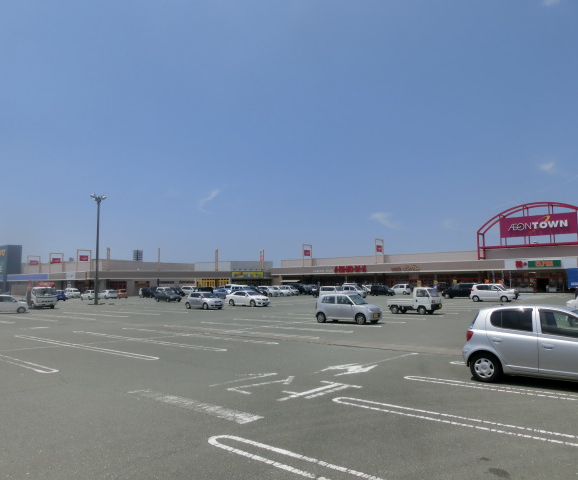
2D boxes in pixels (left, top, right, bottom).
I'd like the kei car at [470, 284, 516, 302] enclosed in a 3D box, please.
[{"bbox_3d":[18.633,4.882,40.807,3.395,1.580,1.475,-4,-6,32],"label":"kei car"}]

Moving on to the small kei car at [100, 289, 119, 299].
[{"bbox_3d":[-27.752,8.219,68.071,3.395,1.530,1.475,-5,-7,39],"label":"small kei car"}]

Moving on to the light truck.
[{"bbox_3d":[8.232,3.996,29.318,3.295,1.760,1.400,-6,-7,41],"label":"light truck"}]

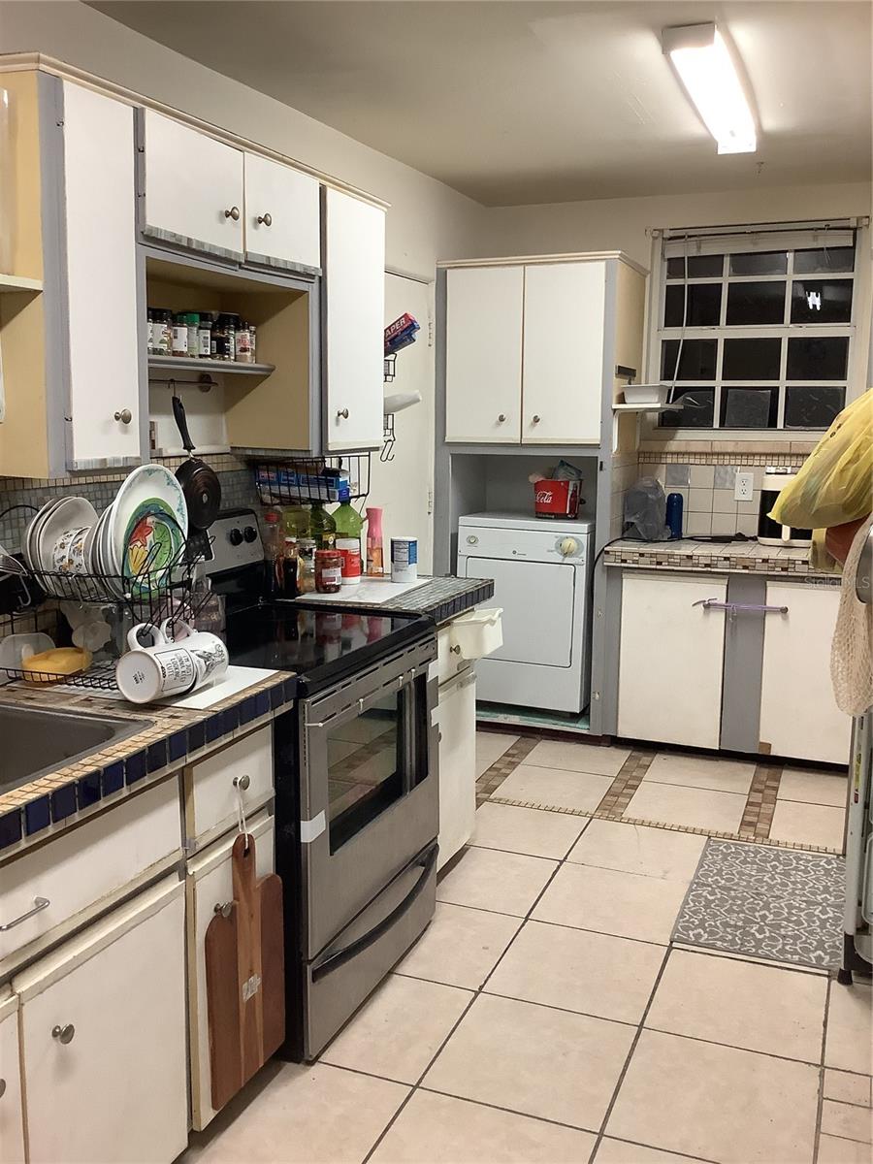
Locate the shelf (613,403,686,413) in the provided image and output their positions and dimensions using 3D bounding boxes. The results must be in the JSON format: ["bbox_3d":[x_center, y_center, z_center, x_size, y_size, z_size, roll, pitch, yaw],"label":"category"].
[{"bbox_3d":[0.932,-0.766,4.565,0.197,0.018,0.555,4,10,22],"label":"shelf"}]

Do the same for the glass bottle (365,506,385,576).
[{"bbox_3d":[-0.211,-0.136,3.572,0.061,0.230,0.061,4,10,21],"label":"glass bottle"}]

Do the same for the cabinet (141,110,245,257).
[{"bbox_3d":[-0.681,-0.886,2.389,0.329,0.250,0.380,4,10,22],"label":"cabinet"}]

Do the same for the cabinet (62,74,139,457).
[{"bbox_3d":[-0.798,-0.611,2.136,0.300,0.700,0.210,4,10,22],"label":"cabinet"}]

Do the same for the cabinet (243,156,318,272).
[{"bbox_3d":[-0.558,-0.996,2.873,0.328,0.260,0.403,4,10,21],"label":"cabinet"}]

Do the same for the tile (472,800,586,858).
[{"bbox_3d":[0.300,0.871,3.635,0.400,0.010,0.400,4,10,22],"label":"tile"}]

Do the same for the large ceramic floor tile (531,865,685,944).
[{"bbox_3d":[0.526,0.958,3.113,0.400,0.010,0.400,4,10,22],"label":"large ceramic floor tile"}]

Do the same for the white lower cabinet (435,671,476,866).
[{"bbox_3d":[-0.213,0.560,3.322,0.570,0.560,0.440,4,10,22],"label":"white lower cabinet"}]

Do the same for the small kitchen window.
[{"bbox_3d":[1.443,-1.148,4.760,0.899,0.920,0.101,4,10,21],"label":"small kitchen window"}]

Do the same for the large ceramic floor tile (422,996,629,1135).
[{"bbox_3d":[0.223,1.079,2.368,0.400,0.010,0.400,4,10,22],"label":"large ceramic floor tile"}]

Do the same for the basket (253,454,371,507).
[{"bbox_3d":[-0.388,-0.328,3.312,0.244,0.145,0.311,4,10,21],"label":"basket"}]

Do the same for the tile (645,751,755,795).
[{"bbox_3d":[1.066,0.780,4.214,0.405,0.010,0.380,4,10,22],"label":"tile"}]

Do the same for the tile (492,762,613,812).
[{"bbox_3d":[0.468,0.815,4.102,0.401,0.010,0.418,4,10,21],"label":"tile"}]

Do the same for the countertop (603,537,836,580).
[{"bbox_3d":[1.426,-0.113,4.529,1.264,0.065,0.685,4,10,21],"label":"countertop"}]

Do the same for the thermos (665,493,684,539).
[{"bbox_3d":[1.108,-0.304,4.840,0.071,0.211,0.071,4,10,21],"label":"thermos"}]

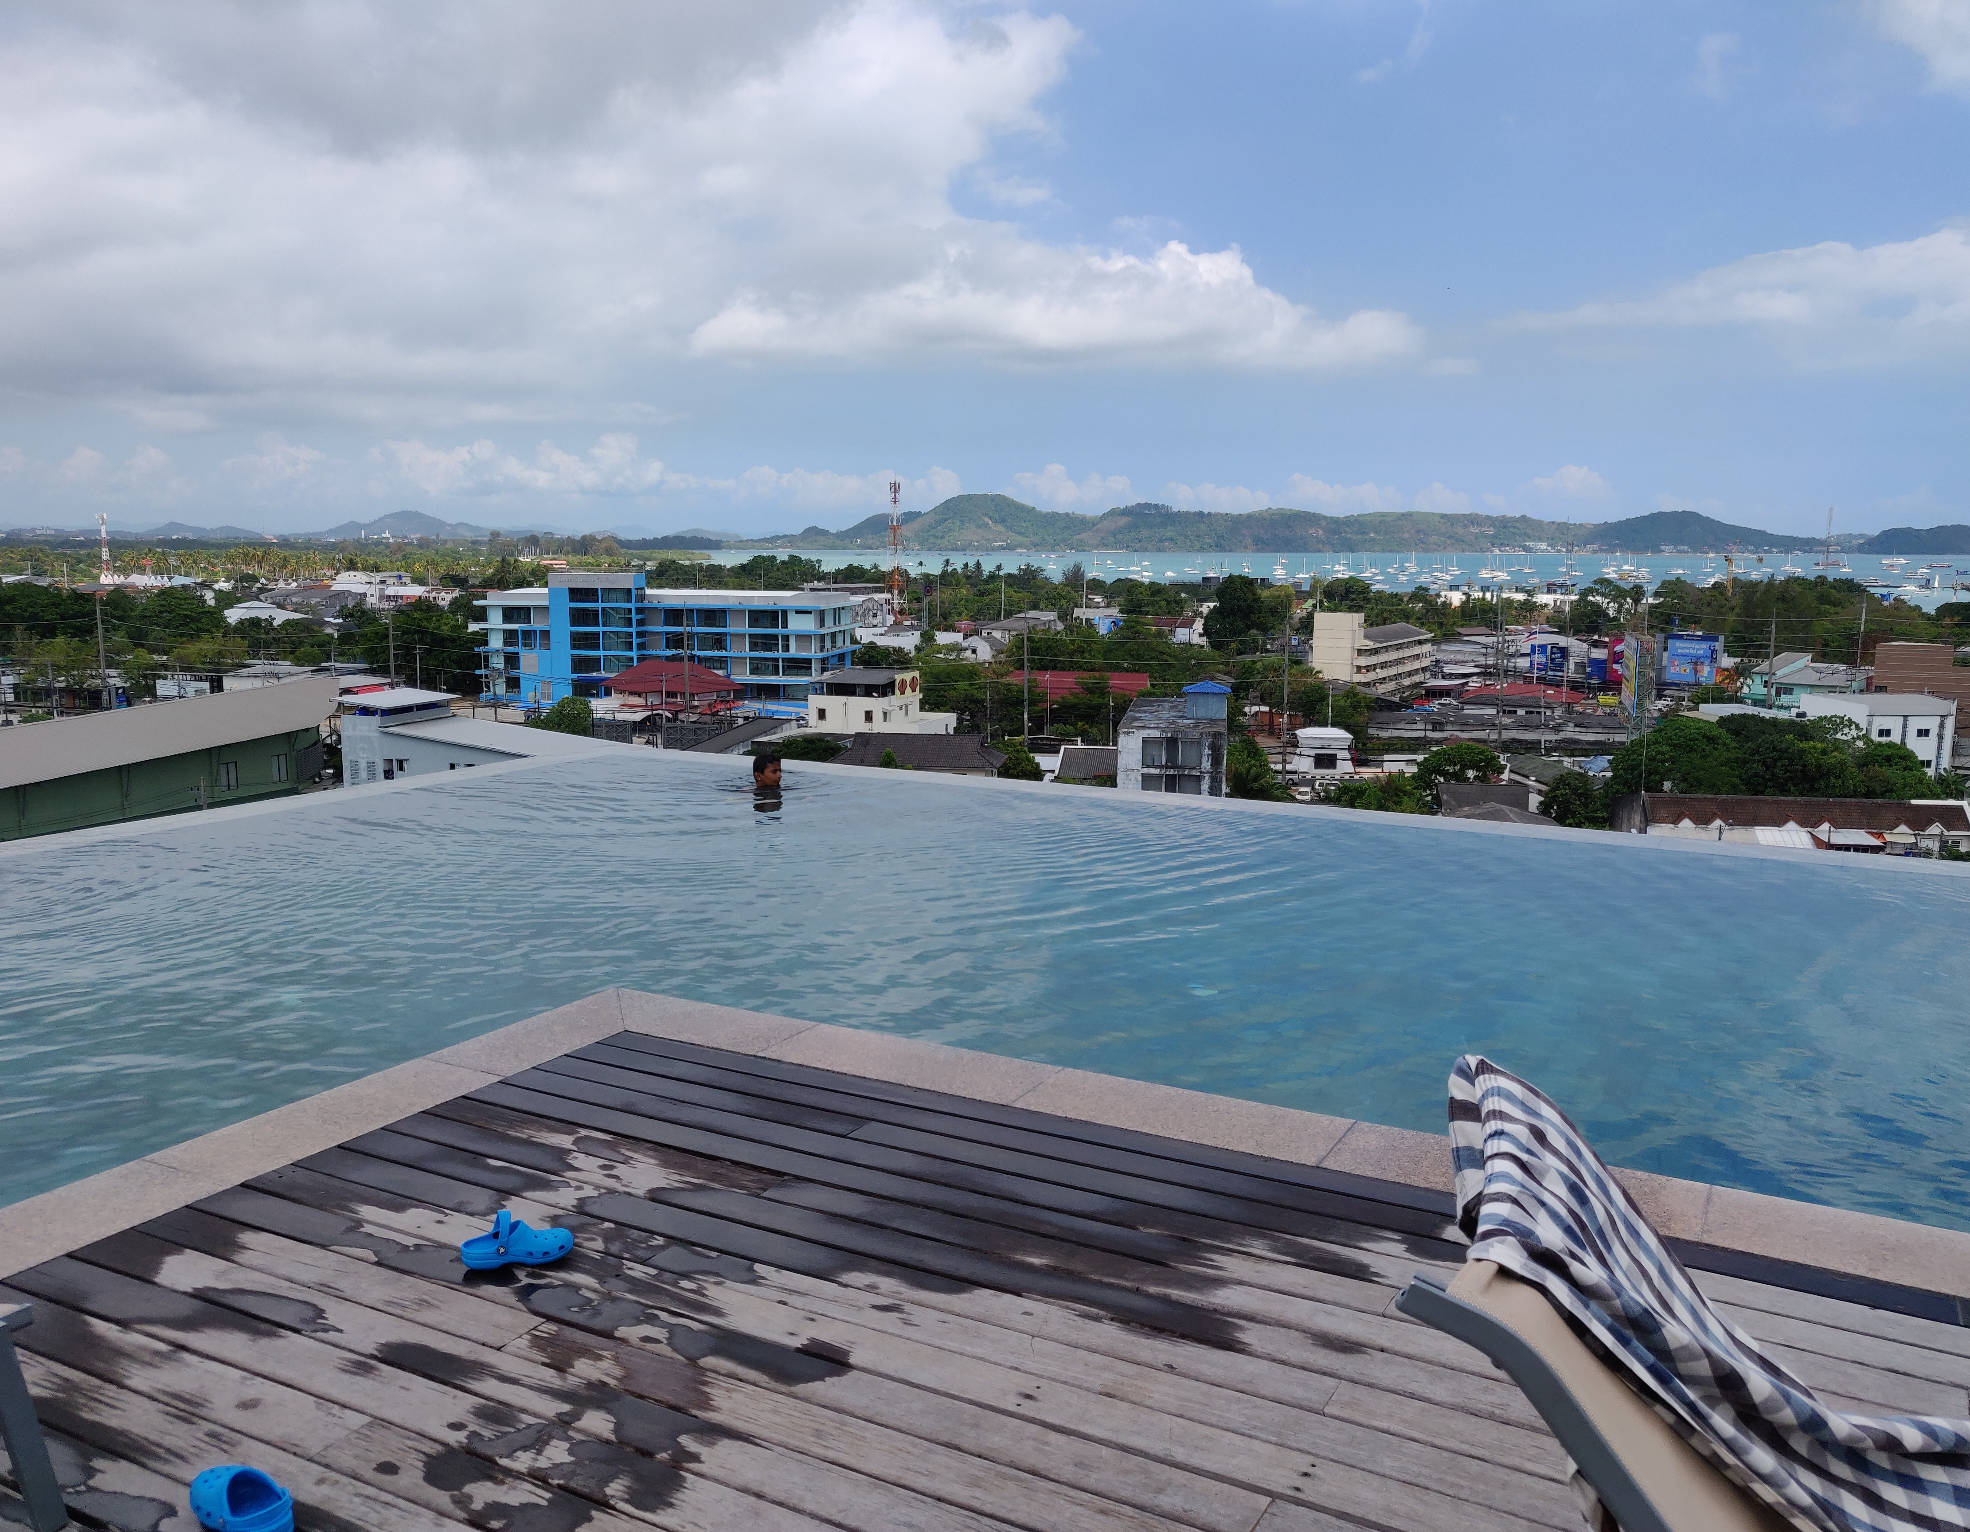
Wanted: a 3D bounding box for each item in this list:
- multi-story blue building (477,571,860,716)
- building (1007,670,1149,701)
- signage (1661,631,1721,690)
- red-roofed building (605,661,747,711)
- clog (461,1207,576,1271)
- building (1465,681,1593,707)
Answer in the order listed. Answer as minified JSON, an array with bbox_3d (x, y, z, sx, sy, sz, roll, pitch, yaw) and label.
[{"bbox_3d":[-50.179,-20.631,234.555,57.000,20.100,23.300,2,9,12],"label":"multi-story blue building"},{"bbox_3d":[13.110,-9.560,206.180,19.500,7.000,15.000,2,9,13],"label":"building"},{"bbox_3d":[109.607,-16.640,228.559,7.800,8.000,0.600,8,12,42],"label":"signage"},{"bbox_3d":[-43.790,-10.340,207.284,18.000,8.100,10.800,8,11,41],"label":"red-roofed building"},{"bbox_3d":[-0.964,0.975,3.042,0.222,0.102,0.089,-2,9,-11],"label":"clog"},{"bbox_3d":[76.009,-8.836,208.504,15.400,5.000,11.300,4,10,27],"label":"building"}]

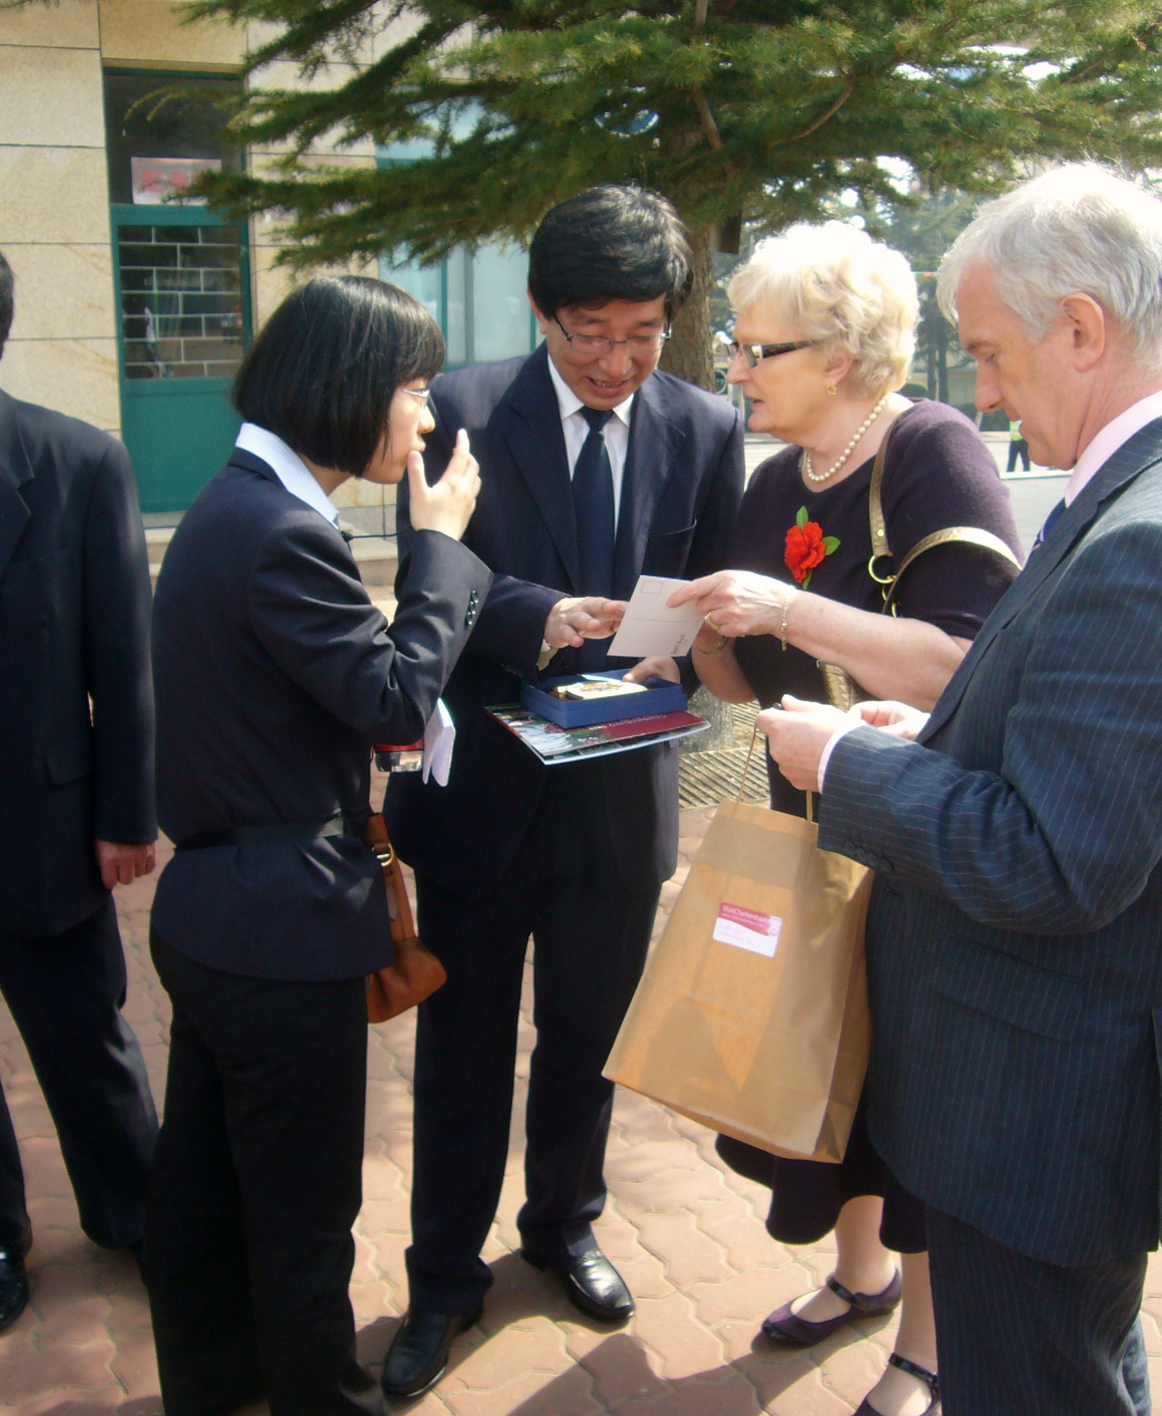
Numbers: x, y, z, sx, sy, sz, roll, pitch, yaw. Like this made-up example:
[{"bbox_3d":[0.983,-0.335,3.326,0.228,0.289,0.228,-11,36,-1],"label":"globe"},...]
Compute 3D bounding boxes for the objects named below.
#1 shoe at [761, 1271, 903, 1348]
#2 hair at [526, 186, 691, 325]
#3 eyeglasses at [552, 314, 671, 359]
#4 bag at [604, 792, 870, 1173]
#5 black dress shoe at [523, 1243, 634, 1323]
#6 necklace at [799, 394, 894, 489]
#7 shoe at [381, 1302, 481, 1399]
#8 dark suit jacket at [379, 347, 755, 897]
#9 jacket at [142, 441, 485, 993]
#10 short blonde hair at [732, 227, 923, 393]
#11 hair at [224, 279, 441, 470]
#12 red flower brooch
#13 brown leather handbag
[{"bbox_3d":[0.403,0.939,2.427,0.245,0.070,0.088,-4,14,-18],"label":"shoe"},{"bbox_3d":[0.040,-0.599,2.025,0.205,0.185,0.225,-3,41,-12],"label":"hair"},{"bbox_3d":[0.035,-0.506,2.000,0.140,0.045,0.135,-3,41,-12],"label":"eyeglasses"},{"bbox_3d":[0.188,0.266,1.535,0.220,0.300,0.110,16,-9,24],"label":"bag"},{"bbox_3d":[-0.008,0.901,2.527,0.098,0.097,0.270,-10,17,-35],"label":"black dress shoe"},{"bbox_3d":[0.346,-0.346,1.963,0.135,0.125,0.140,-8,16,-32],"label":"necklace"},{"bbox_3d":[-0.224,0.939,2.370,0.098,0.097,0.270,4,14,16],"label":"shoe"},{"bbox_3d":[-0.019,-0.113,2.100,0.520,0.770,0.420,-2,13,-10],"label":"dark suit jacket"},{"bbox_3d":[-0.341,0.005,1.922,0.420,0.660,0.450,-6,14,-23],"label":"jacket"},{"bbox_3d":[0.304,-0.501,1.916,0.245,0.230,0.210,0,13,0],"label":"short blonde hair"},{"bbox_3d":[-0.295,-0.411,1.870,0.240,0.235,0.200,14,14,-1],"label":"hair"},{"bbox_3d":[0.304,-0.211,2.000,0.083,0.105,0.043,10,17,37],"label":"red flower brooch"},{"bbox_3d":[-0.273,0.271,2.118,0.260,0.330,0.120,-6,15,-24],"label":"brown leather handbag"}]

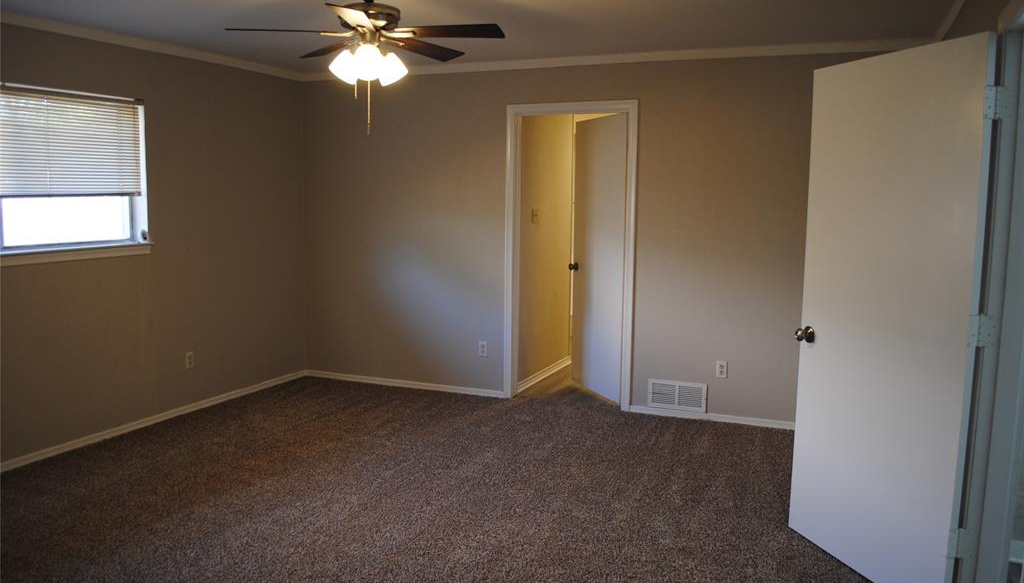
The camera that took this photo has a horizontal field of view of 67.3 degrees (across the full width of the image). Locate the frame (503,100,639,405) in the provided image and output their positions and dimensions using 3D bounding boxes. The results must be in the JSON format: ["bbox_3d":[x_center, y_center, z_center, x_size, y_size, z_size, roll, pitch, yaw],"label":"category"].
[{"bbox_3d":[0.416,-0.243,5.460,0.943,2.124,0.129,3,8,21],"label":"frame"}]

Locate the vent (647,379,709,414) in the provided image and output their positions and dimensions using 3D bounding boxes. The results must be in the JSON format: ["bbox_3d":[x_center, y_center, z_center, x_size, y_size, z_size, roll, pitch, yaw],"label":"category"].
[{"bbox_3d":[1.131,0.712,5.241,0.394,0.194,0.015,3,8,21],"label":"vent"}]

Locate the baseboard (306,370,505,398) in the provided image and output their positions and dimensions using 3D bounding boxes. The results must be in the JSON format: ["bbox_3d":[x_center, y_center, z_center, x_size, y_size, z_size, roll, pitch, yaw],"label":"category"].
[{"bbox_3d":[-0.868,0.718,6.024,1.751,0.055,0.015,3,8,21],"label":"baseboard"}]

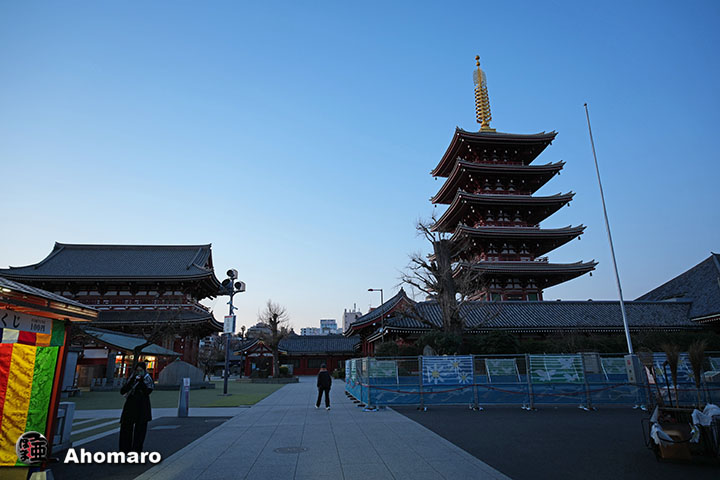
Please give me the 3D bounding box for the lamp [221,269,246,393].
[{"bbox_3d":[-8.209,5.716,28.161,1.400,7.884,1.200,-7,-17,20],"label":"lamp"}]

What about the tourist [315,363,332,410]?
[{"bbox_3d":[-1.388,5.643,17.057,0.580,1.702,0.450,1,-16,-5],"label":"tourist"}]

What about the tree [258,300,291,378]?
[{"bbox_3d":[-9.354,10.847,48.221,3.444,8.439,3.444,1,-16,-5],"label":"tree"}]

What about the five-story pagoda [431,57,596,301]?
[{"bbox_3d":[20.790,-7.994,69.612,18.400,49.800,18.400,1,-16,-5],"label":"five-story pagoda"}]

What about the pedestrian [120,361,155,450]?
[{"bbox_3d":[-4.093,3.088,8.079,0.560,1.652,0.420,4,-17,-14],"label":"pedestrian"}]

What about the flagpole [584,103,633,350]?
[{"bbox_3d":[10.878,-0.016,19.202,0.200,13.542,0.200,1,-16,-5],"label":"flagpole"}]

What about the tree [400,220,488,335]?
[{"bbox_3d":[6.302,4.310,31.817,6.092,12.355,5.241,1,-16,-5],"label":"tree"}]

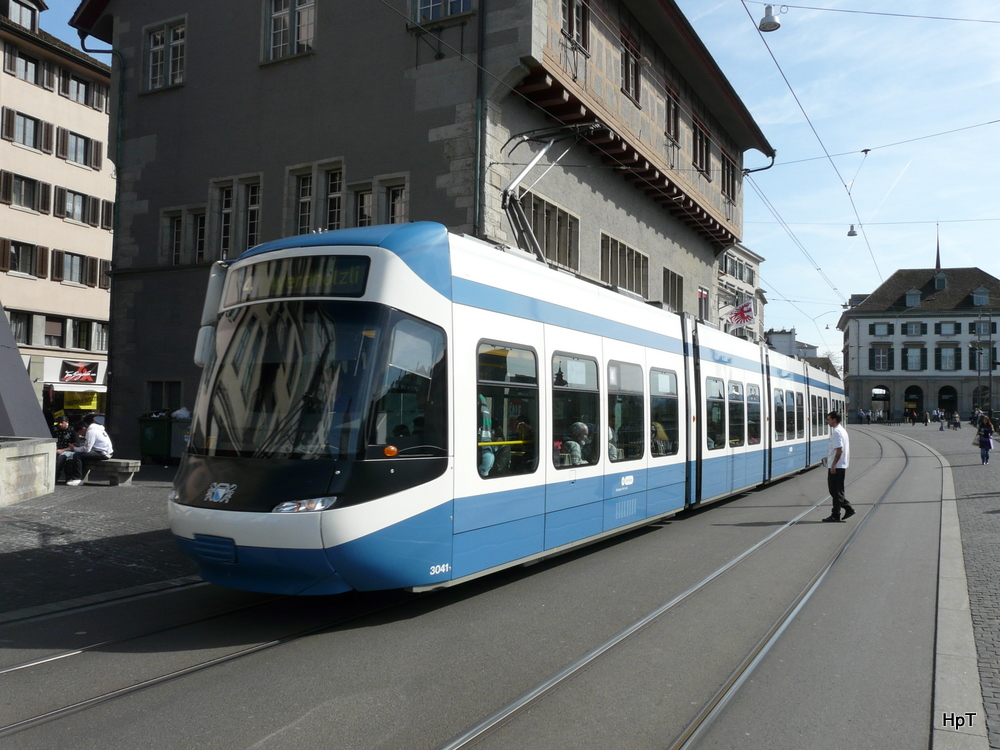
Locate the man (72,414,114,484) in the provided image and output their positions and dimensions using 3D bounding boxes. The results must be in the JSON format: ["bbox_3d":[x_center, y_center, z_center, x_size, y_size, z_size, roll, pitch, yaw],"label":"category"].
[{"bbox_3d":[-8.383,1.611,16.600,0.880,1.280,0.550,2,-3,-17],"label":"man"}]

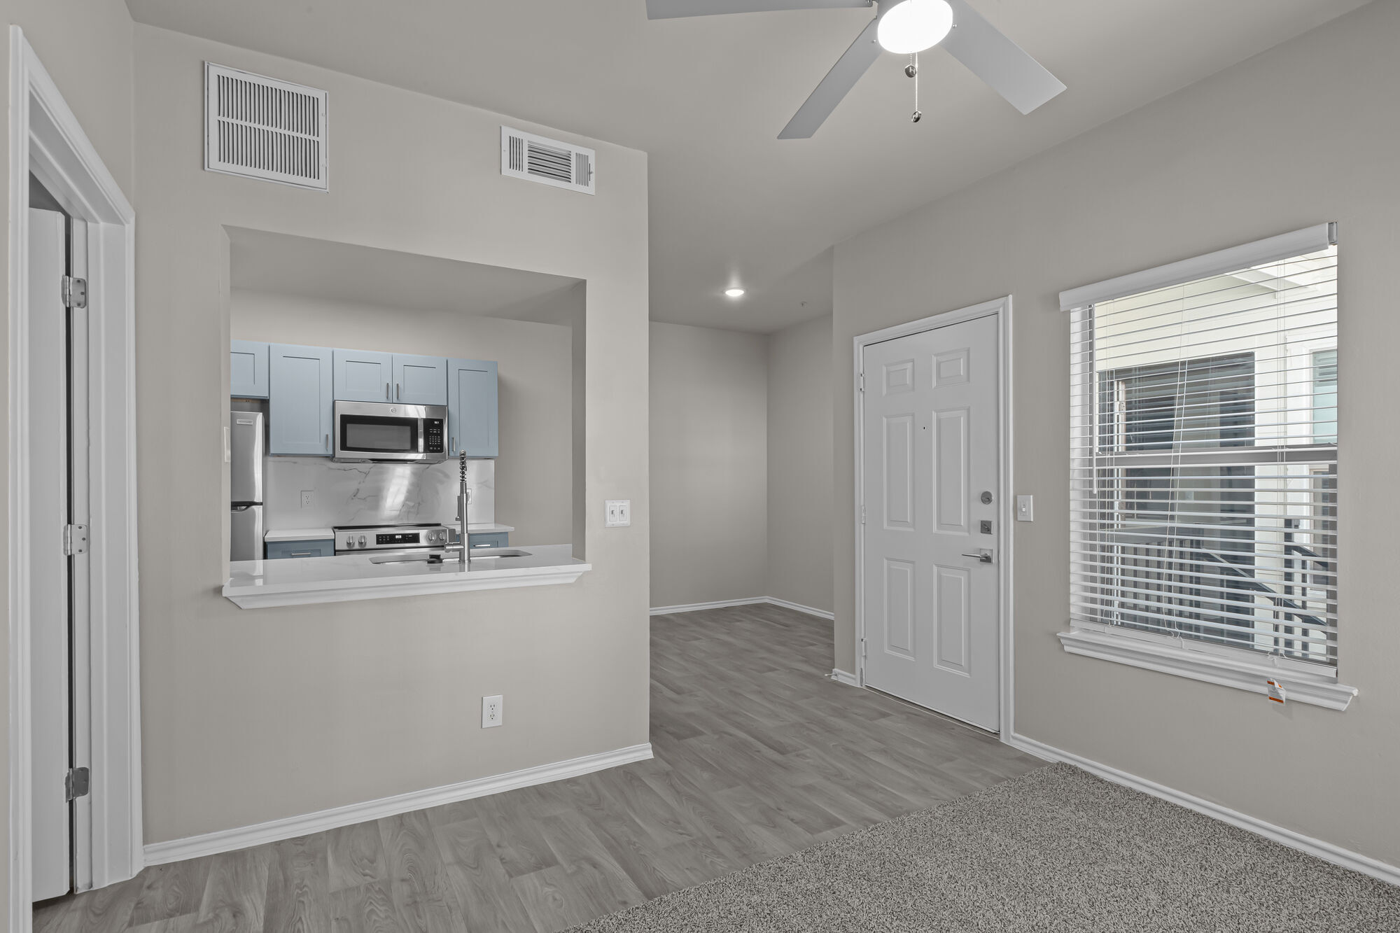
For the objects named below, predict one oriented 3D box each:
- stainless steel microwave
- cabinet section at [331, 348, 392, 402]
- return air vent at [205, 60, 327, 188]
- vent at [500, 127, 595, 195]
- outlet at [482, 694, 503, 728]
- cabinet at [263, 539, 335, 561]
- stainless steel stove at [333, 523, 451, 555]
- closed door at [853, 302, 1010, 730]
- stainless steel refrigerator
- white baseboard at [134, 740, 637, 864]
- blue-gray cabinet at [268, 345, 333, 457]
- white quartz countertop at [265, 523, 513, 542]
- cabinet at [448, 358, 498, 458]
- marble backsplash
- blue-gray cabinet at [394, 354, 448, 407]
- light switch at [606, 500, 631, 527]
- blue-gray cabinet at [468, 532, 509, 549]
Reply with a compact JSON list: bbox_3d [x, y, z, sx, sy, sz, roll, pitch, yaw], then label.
[{"bbox_3d":[-2.397,-0.256,4.505,0.751,0.426,0.361,0,-1,-29],"label":"stainless steel microwave"},{"bbox_3d":[-2.528,-0.653,4.396,0.380,0.370,0.325,0,0,-27],"label":"cabinet section"},{"bbox_3d":[-1.540,-1.208,2.082,0.364,0.376,0.027,0,-1,-25],"label":"return air vent"},{"bbox_3d":[-0.639,-1.312,2.504,0.399,0.202,0.027,0,-1,-25],"label":"vent"},{"bbox_3d":[-0.855,1.015,2.412,0.082,0.127,0.011,0,-1,-25],"label":"outlet"},{"bbox_3d":[-2.783,0.933,4.136,0.385,0.876,0.610,0,-1,-26],"label":"cabinet"},{"bbox_3d":[-2.298,0.899,4.410,0.760,0.920,0.670,0,-1,-26],"label":"stainless steel stove"},{"bbox_3d":[1.294,0.267,3.284,0.099,2.180,0.993,0,-1,-34],"label":"closed door"},{"bbox_3d":[-3.334,0.519,3.875,0.734,1.741,0.677,0,-1,-29],"label":"stainless steel refrigerator"},{"bbox_3d":[-1.011,1.270,2.269,1.754,0.070,0.016,0,-1,-25],"label":"white baseboard"},{"bbox_3d":[-2.888,-0.465,4.282,0.379,0.763,0.325,0,-1,-26],"label":"blue-gray cabinet"},{"bbox_3d":[-2.311,0.492,4.423,1.573,0.040,0.587,0,-1,-29],"label":"white quartz countertop"},{"bbox_3d":[-1.864,-0.461,4.764,0.375,0.763,0.325,0,-1,-26],"label":"cabinet"},{"bbox_3d":[-2.478,0.208,4.655,1.599,0.564,0.018,0,-1,-25],"label":"marble backsplash"},{"bbox_3d":[-2.205,-0.657,4.607,0.377,0.373,0.325,0,-1,-26],"label":"blue-gray cabinet"},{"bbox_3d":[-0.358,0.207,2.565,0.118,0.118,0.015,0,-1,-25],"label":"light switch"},{"bbox_3d":[-1.772,0.941,4.656,0.385,0.876,0.610,0,-1,-26],"label":"blue-gray cabinet"}]

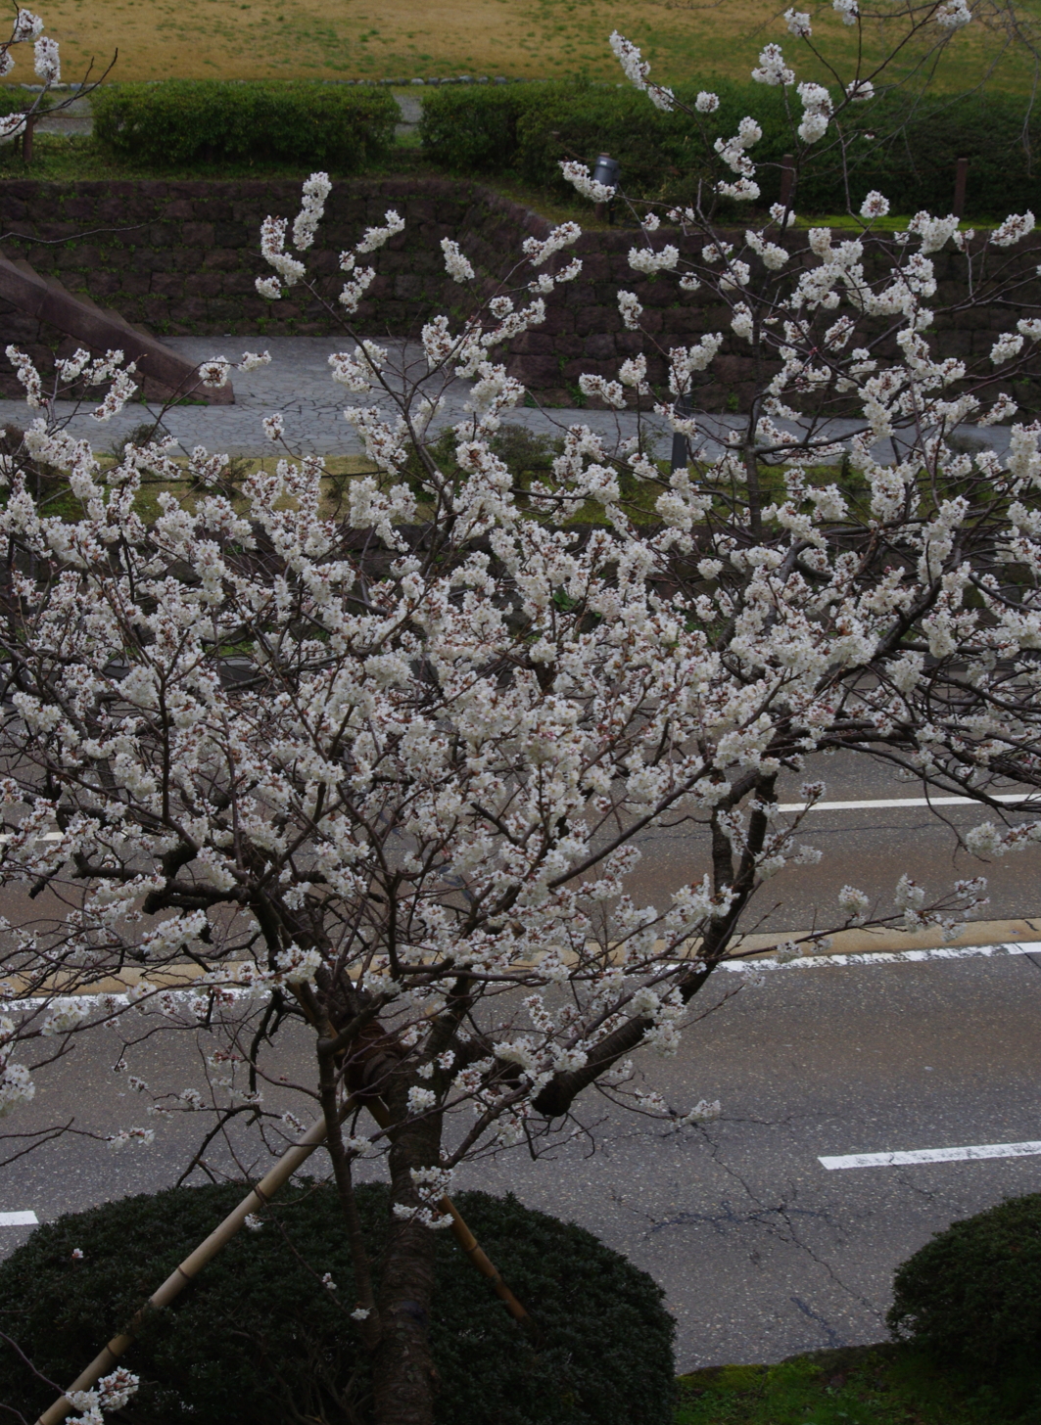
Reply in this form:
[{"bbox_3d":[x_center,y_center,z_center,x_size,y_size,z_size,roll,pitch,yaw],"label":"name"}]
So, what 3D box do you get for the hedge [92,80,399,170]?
[{"bbox_3d":[-3.261,-6.980,42.300,3.500,0.860,1.300,1,18,0],"label":"hedge"}]

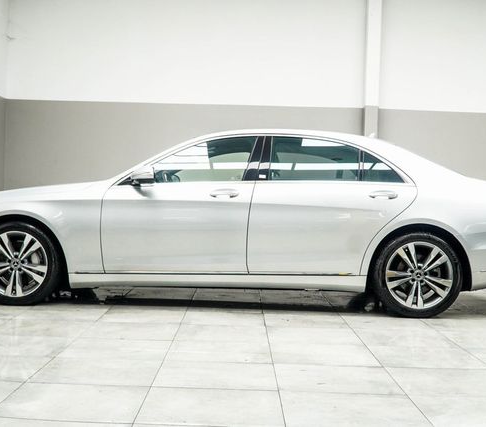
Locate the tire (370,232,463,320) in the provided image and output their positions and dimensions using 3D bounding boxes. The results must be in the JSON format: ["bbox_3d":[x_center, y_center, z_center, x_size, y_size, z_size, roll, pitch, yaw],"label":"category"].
[{"bbox_3d":[1.374,0.475,5.105,0.695,0.690,0.250,2,2,1],"label":"tire"}]

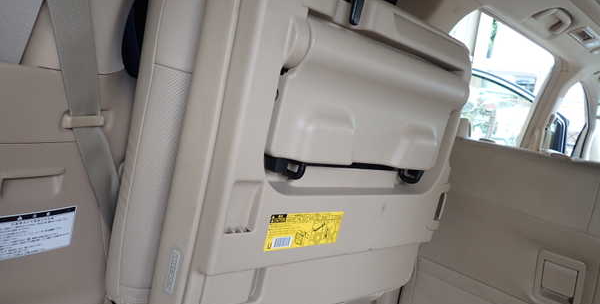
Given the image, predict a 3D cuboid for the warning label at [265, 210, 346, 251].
[{"bbox_3d":[0.011,0.135,0.750,0.169,0.062,0.006,4,12,-41],"label":"warning label"}]

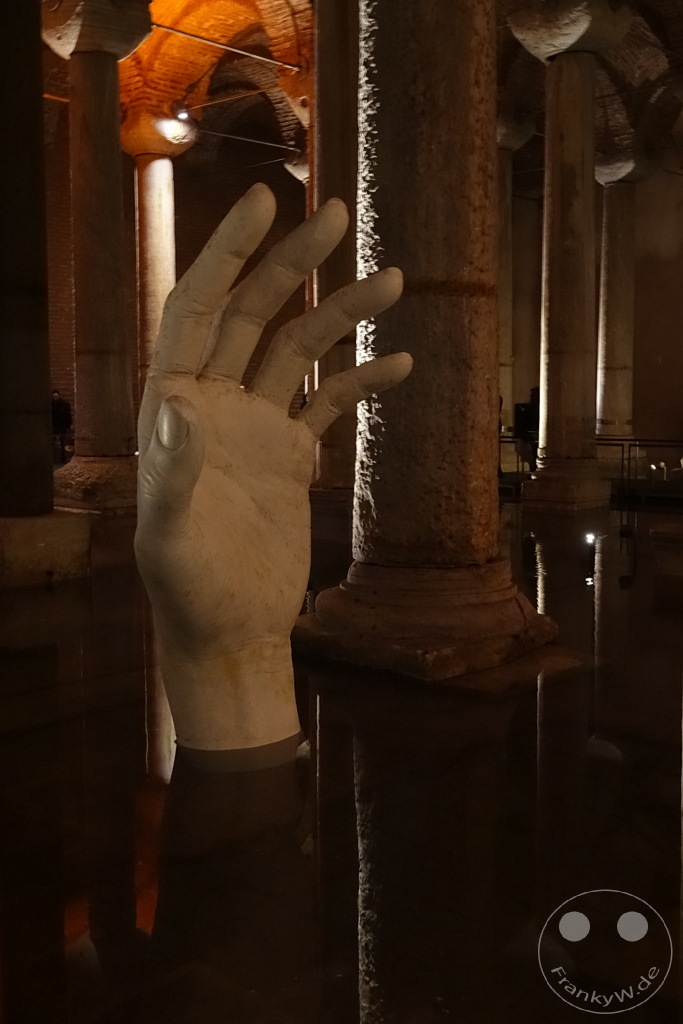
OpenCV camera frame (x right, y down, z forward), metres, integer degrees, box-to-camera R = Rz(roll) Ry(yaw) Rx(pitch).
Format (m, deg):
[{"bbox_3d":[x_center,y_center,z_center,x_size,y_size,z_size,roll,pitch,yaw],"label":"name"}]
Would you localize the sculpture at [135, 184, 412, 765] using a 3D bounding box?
[{"bbox_3d":[-0.350,-0.101,5.146,1.030,2.550,1.050,-4,7,-35],"label":"sculpture"}]

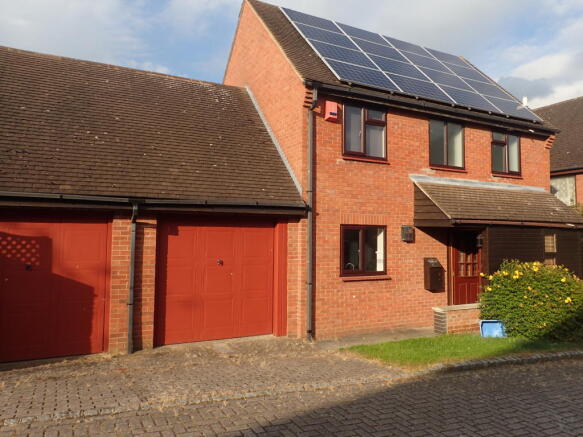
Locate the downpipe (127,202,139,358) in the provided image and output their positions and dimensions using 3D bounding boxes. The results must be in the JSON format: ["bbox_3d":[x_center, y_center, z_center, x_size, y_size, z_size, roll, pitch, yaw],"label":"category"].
[{"bbox_3d":[-2.454,0.936,6.547,0.085,2.333,0.250,2,-3,-28],"label":"downpipe"}]

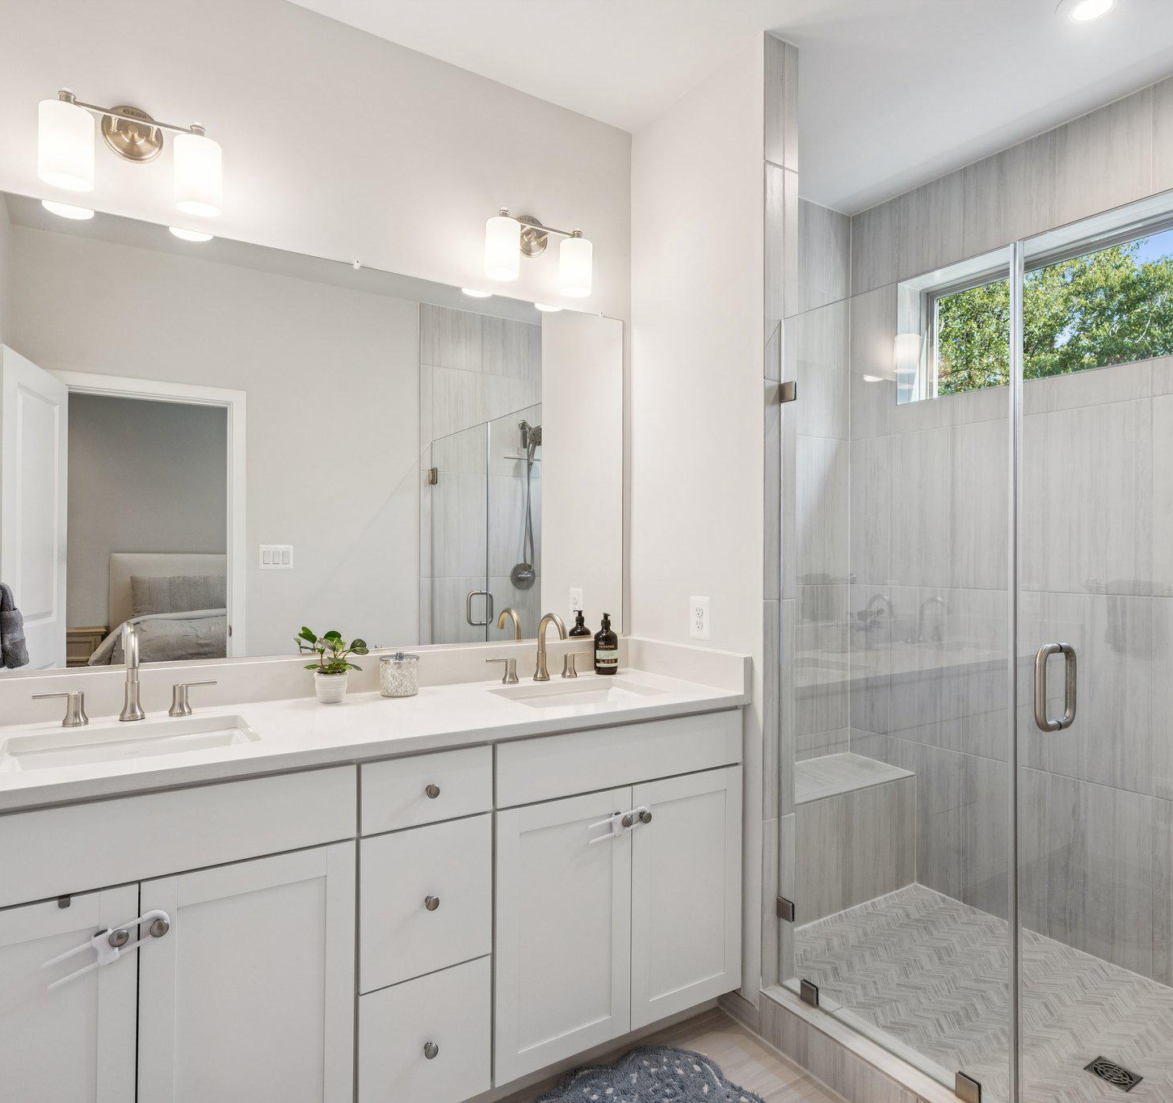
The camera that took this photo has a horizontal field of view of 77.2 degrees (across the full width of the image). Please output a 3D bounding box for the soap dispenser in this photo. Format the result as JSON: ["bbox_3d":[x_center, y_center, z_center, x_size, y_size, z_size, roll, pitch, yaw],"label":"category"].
[{"bbox_3d":[0.068,0.298,2.380,0.075,0.194,0.075,0,0,-21],"label":"soap dispenser"}]

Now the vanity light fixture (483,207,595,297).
[{"bbox_3d":[-0.147,-0.902,2.236,0.352,0.198,0.137,1,0,-32],"label":"vanity light fixture"}]

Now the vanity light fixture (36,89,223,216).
[{"bbox_3d":[-1.030,-0.910,1.679,0.352,0.198,0.137,1,0,-32],"label":"vanity light fixture"}]

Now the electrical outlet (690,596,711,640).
[{"bbox_3d":[0.336,0.198,2.195,0.008,0.122,0.080,1,0,-32],"label":"electrical outlet"}]

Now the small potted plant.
[{"bbox_3d":[-0.653,0.293,1.895,0.180,0.189,0.155,1,0,-32],"label":"small potted plant"}]

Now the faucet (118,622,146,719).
[{"bbox_3d":[-1.011,0.282,1.636,0.050,0.205,0.172,1,0,-32],"label":"faucet"}]

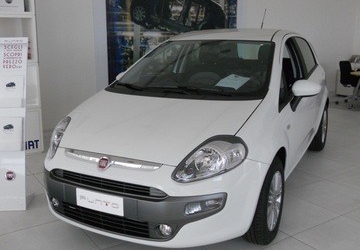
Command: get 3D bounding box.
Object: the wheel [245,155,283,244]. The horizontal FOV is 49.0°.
[{"bbox_3d":[0.574,0.521,2.795,0.190,0.615,0.620,7,15,27],"label":"wheel"}]

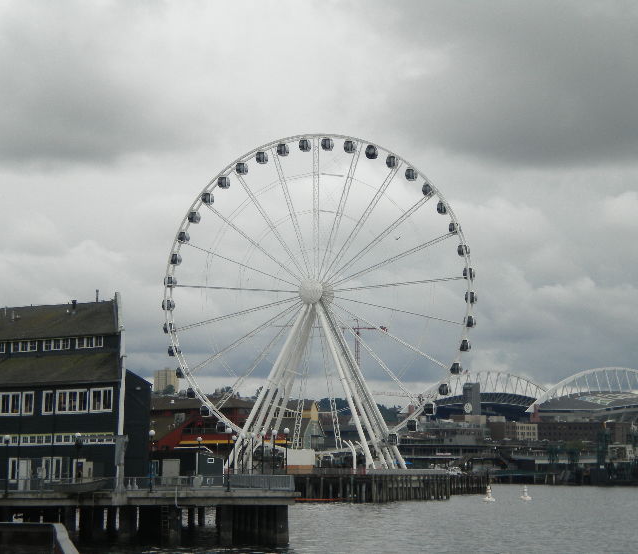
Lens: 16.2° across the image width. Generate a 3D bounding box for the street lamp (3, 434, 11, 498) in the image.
[{"bbox_3d":[-22.425,13.596,161.000,0.420,4.400,0.420,-3,-5,30],"label":"street lamp"}]

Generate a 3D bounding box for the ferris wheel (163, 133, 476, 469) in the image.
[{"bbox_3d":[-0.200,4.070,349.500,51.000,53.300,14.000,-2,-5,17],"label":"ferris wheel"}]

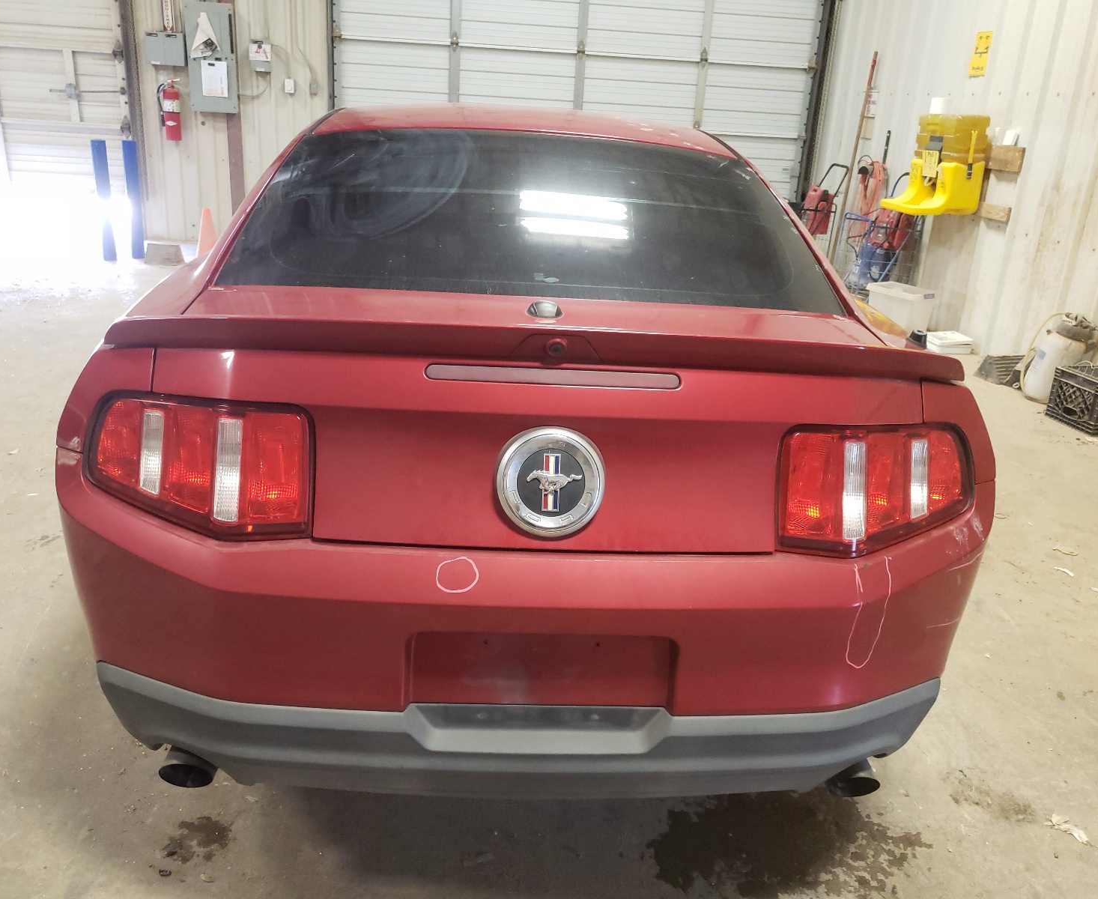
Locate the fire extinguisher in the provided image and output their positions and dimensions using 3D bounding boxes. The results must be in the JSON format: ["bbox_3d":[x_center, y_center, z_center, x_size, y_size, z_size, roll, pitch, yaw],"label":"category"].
[{"bbox_3d":[-3.311,-2.951,7.861,0.205,0.513,0.150,2,20,-4],"label":"fire extinguisher"}]

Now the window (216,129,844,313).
[{"bbox_3d":[-0.029,-0.525,1.994,1.227,0.100,0.708,2,43,-4],"label":"window"}]

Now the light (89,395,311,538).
[{"bbox_3d":[-0.580,0.008,1.456,0.450,0.205,0.125,9,21,14],"label":"light"}]

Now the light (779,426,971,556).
[{"bbox_3d":[0.577,0.050,1.533,0.450,0.205,0.125,-5,22,-22],"label":"light"}]

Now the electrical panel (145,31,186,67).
[{"bbox_3d":[-3.248,-3.418,7.700,0.325,0.279,0.120,2,20,-4],"label":"electrical panel"}]

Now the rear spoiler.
[{"bbox_3d":[0.011,-0.170,1.444,1.500,0.130,0.310,2,20,-4],"label":"rear spoiler"}]

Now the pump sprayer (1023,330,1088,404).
[{"bbox_3d":[2.954,-0.519,5.236,0.240,0.430,0.240,20,26,38],"label":"pump sprayer"}]

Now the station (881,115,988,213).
[{"bbox_3d":[2.676,-1.981,6.252,0.440,0.620,0.500,2,20,-4],"label":"station"}]

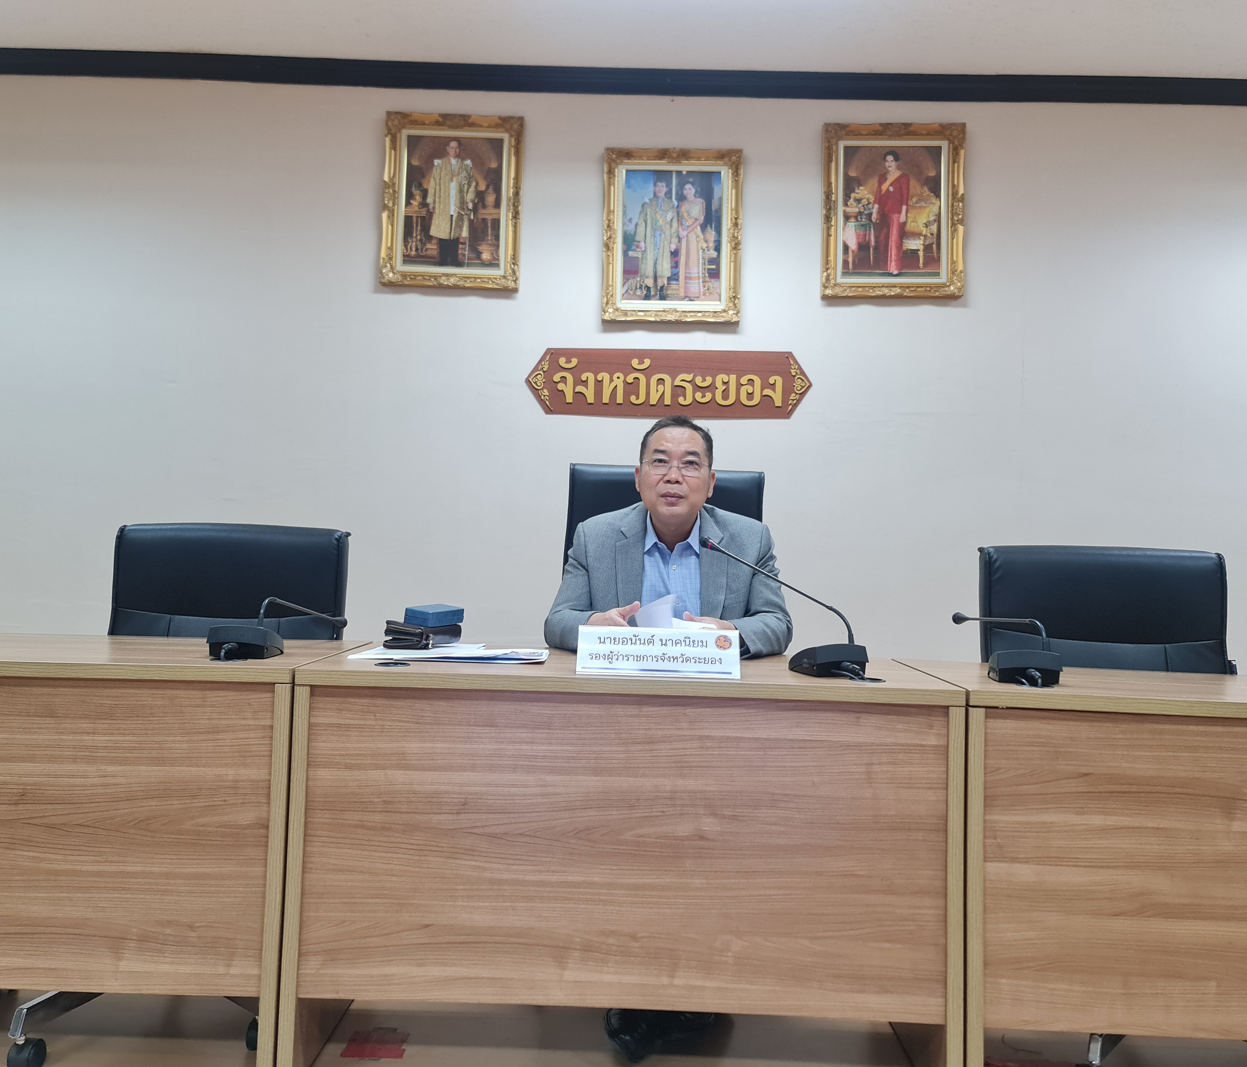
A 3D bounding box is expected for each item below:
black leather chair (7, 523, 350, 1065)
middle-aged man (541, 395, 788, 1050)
[{"bbox_3d":[-0.976,0.490,2.212,0.660,1.000,0.720,2,-2,1],"label":"black leather chair"},{"bbox_3d":[0.091,0.372,2.348,0.580,1.310,0.720,2,-2,1],"label":"middle-aged man"}]

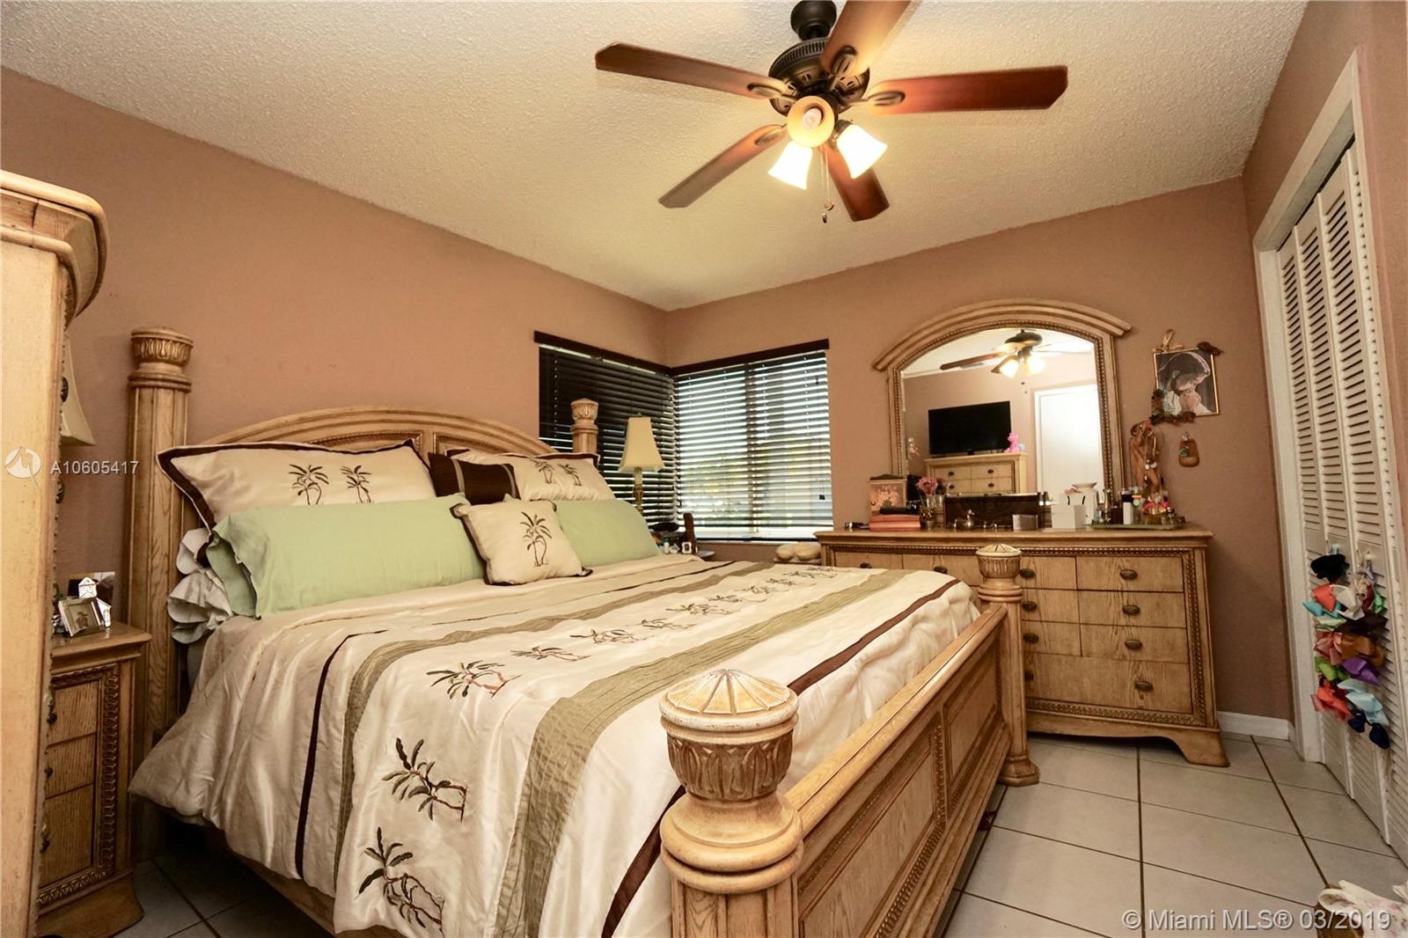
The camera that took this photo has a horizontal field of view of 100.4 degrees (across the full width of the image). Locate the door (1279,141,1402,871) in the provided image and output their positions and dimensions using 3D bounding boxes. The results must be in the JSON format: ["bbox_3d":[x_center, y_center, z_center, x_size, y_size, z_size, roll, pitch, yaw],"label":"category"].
[{"bbox_3d":[2.034,0.109,1.828,0.050,2.010,1.195,-4,-4,35],"label":"door"}]

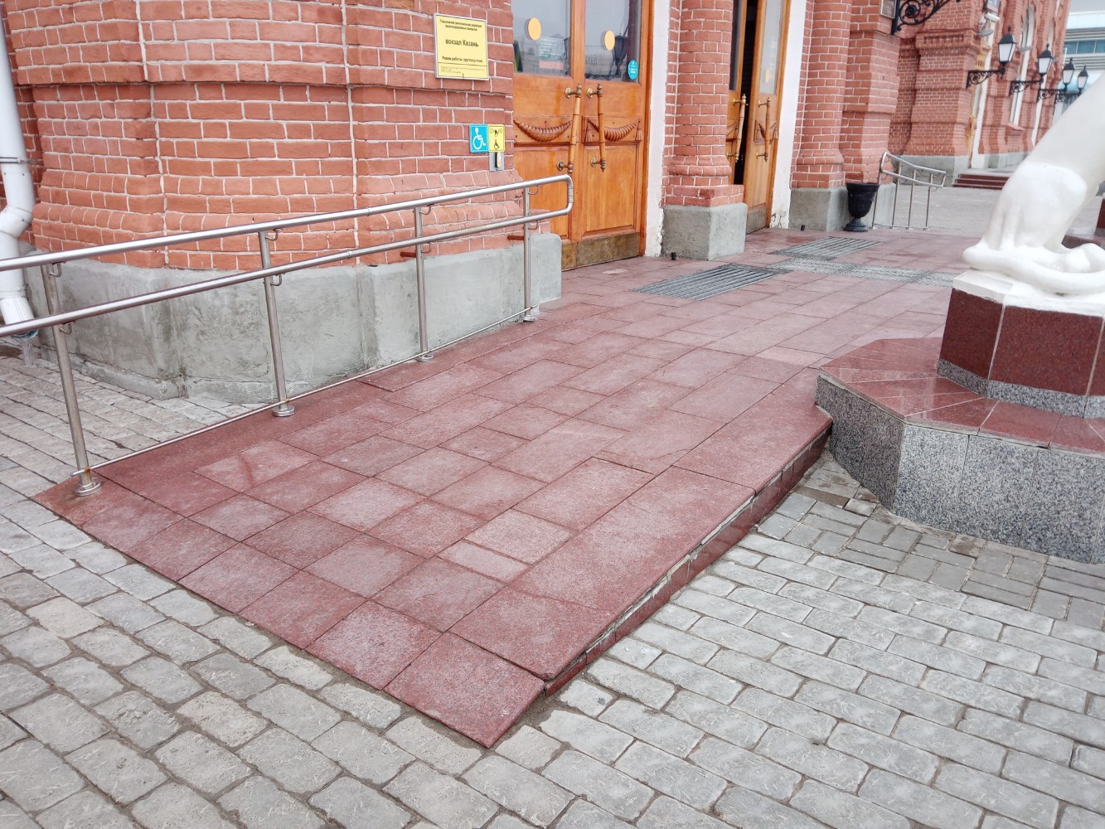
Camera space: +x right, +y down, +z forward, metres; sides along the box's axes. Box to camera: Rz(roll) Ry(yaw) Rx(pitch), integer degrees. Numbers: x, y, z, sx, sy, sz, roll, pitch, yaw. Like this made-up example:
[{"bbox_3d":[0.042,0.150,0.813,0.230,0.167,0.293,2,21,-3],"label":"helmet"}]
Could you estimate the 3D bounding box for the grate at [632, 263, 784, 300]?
[{"bbox_3d":[1.306,-1.052,6.601,0.605,0.030,1.702,13,22,35],"label":"grate"}]

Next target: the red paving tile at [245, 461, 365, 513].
[{"bbox_3d":[-0.895,0.275,3.091,0.306,0.030,0.327,13,27,35],"label":"red paving tile"}]

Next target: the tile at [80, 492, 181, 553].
[{"bbox_3d":[-1.423,0.380,2.835,0.307,0.025,0.217,13,35,33],"label":"tile"}]

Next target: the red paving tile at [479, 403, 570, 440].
[{"bbox_3d":[-0.117,0.046,3.764,0.289,0.030,0.318,14,27,33],"label":"red paving tile"}]

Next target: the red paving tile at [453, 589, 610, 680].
[{"bbox_3d":[-0.070,0.609,2.361,0.326,0.030,0.308,14,27,33],"label":"red paving tile"}]

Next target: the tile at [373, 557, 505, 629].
[{"bbox_3d":[-0.323,0.526,2.391,0.291,0.030,0.267,13,27,35],"label":"tile"}]

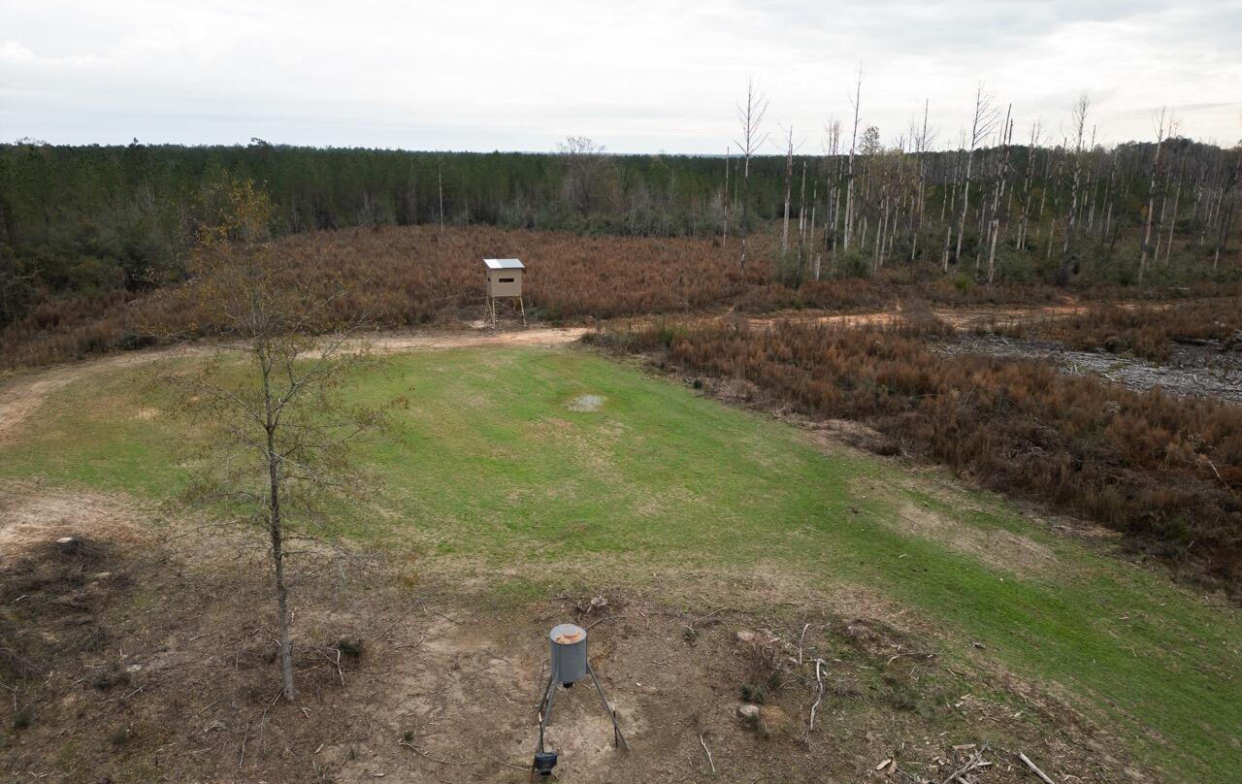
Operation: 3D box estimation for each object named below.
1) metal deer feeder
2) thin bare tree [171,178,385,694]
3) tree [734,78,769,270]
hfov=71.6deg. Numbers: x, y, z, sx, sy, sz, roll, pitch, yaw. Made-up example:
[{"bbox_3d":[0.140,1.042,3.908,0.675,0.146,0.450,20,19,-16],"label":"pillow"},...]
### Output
[{"bbox_3d":[-0.720,4.992,14.443,1.600,2.050,1.600,0,16,0],"label":"metal deer feeder"},{"bbox_3d":[-5.850,1.169,14.592,3.800,9.340,3.600,0,16,0],"label":"thin bare tree"},{"bbox_3d":[10.639,-17.355,69.996,2.840,15.380,2.800,0,16,0],"label":"tree"}]

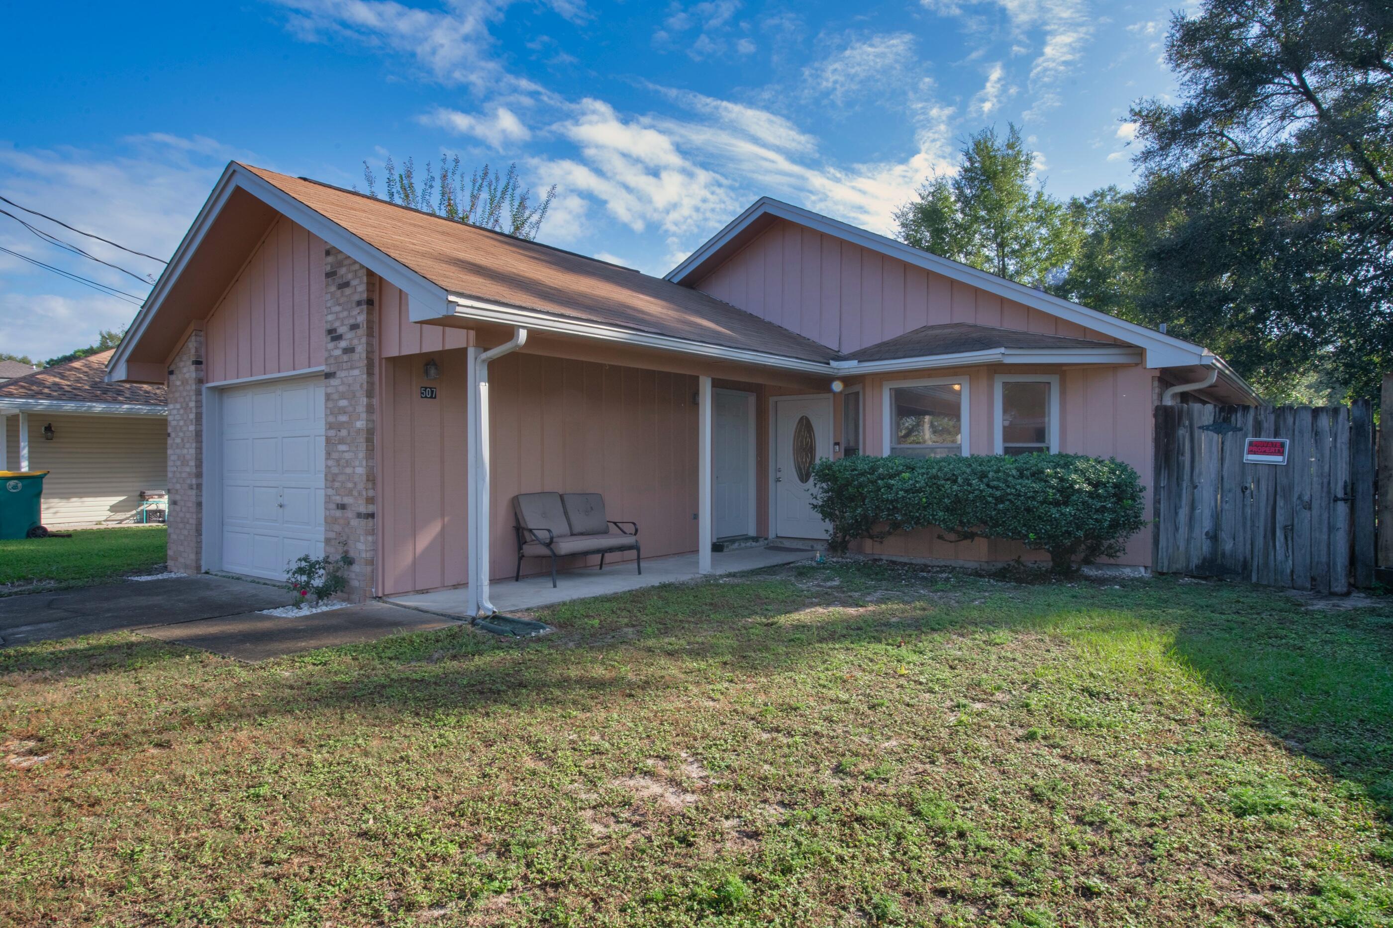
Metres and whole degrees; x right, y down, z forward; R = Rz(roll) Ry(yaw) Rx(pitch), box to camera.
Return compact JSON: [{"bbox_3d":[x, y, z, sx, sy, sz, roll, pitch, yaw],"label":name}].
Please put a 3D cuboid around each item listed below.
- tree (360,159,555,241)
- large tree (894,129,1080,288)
[{"bbox_3d":[-5.042,-2.707,16.532,4.300,7.680,4.200,0,0,0],"label":"tree"},{"bbox_3d":[9.771,-5.180,26.052,6.600,12.470,6.400,0,0,0],"label":"large tree"}]

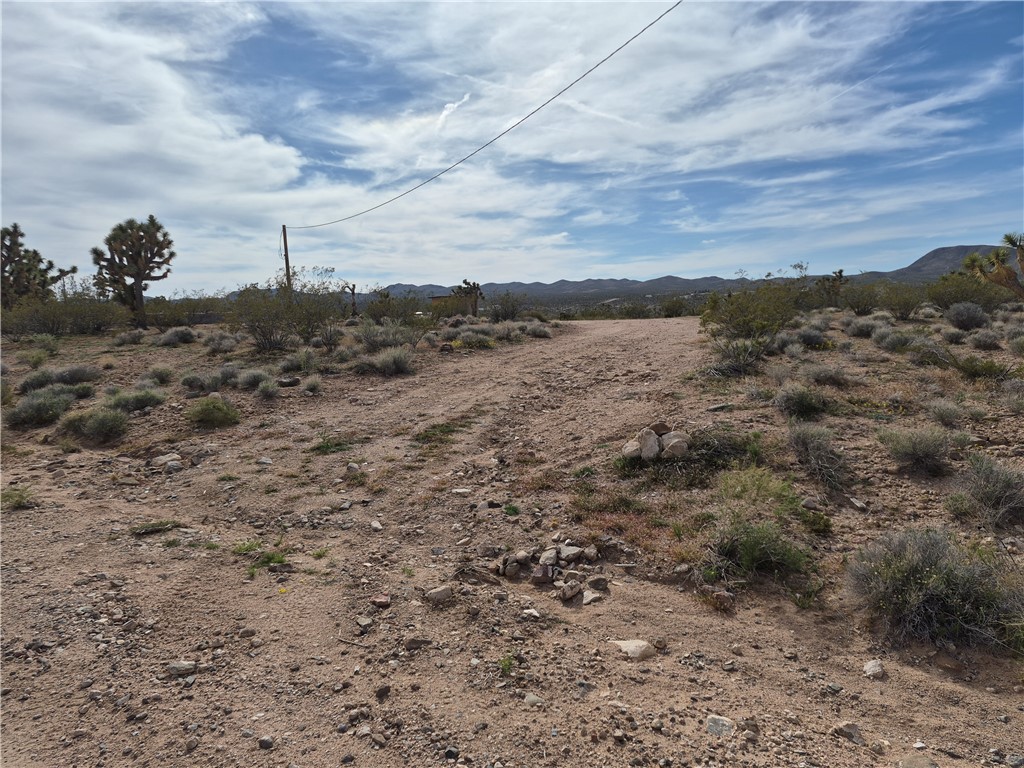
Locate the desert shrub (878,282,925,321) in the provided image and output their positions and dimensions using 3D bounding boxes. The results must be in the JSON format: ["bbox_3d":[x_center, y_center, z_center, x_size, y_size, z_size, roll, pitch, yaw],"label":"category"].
[{"bbox_3d":[16.887,-3.577,29.500,2.168,1.648,1.994,-1,8,0],"label":"desert shrub"}]

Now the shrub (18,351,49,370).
[{"bbox_3d":[-8.482,-0.420,12.038,0.448,0.338,0.391,-5,9,-35],"label":"shrub"}]

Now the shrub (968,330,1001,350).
[{"bbox_3d":[11.944,-1.100,17.200,0.809,0.485,0.744,-1,8,0],"label":"shrub"}]

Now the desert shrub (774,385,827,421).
[{"bbox_3d":[3.423,0.220,8.100,0.624,0.384,0.592,0,7,0],"label":"desert shrub"}]

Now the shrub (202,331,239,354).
[{"bbox_3d":[-7.840,-1.116,18.300,0.939,0.598,0.845,0,7,0],"label":"shrub"}]

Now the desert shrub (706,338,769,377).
[{"bbox_3d":[3.845,-0.452,11.600,1.030,0.615,0.876,2,8,18],"label":"desert shrub"}]

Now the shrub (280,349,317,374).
[{"bbox_3d":[-4.236,-0.446,13.500,0.693,0.475,0.624,0,7,0],"label":"shrub"}]

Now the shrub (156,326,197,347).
[{"bbox_3d":[-8.238,-1.169,16.626,0.949,0.465,0.783,-4,8,-26],"label":"shrub"}]

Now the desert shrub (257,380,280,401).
[{"bbox_3d":[-3.665,0.097,10.200,0.320,0.274,0.320,0,7,0],"label":"desert shrub"}]

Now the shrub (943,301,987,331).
[{"bbox_3d":[11.690,-1.736,17.500,1.036,0.699,0.933,4,9,33],"label":"shrub"}]

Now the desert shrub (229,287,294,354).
[{"bbox_3d":[-5.505,-1.444,14.916,1.365,1.464,1.259,-3,8,-20],"label":"desert shrub"}]

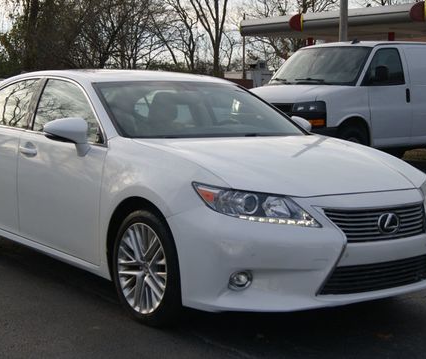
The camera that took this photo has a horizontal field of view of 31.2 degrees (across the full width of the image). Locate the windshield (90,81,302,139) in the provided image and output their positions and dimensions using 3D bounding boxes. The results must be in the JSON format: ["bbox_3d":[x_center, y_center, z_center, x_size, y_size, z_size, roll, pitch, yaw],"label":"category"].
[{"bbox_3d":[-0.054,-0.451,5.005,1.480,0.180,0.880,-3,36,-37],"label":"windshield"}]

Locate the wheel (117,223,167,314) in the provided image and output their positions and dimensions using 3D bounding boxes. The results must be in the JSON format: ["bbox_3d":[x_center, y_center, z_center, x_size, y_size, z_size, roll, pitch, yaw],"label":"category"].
[{"bbox_3d":[-0.303,0.468,4.083,0.200,0.490,0.490,-3,6,-37],"label":"wheel"}]

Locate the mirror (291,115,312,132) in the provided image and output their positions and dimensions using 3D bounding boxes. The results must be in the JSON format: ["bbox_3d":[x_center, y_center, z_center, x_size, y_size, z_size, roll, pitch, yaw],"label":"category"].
[{"bbox_3d":[0.686,-0.364,5.634,0.250,0.210,0.170,-3,6,-37],"label":"mirror"}]

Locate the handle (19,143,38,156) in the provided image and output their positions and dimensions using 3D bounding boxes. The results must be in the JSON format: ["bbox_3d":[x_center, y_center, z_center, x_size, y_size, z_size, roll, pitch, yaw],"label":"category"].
[{"bbox_3d":[-1.236,-0.194,5.077,0.060,0.060,0.220,-3,6,-37],"label":"handle"}]

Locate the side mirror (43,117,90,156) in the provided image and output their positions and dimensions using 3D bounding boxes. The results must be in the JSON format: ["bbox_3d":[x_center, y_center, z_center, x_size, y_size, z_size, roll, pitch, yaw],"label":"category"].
[{"bbox_3d":[-0.844,-0.243,4.438,0.250,0.210,0.170,-3,6,-37],"label":"side mirror"}]

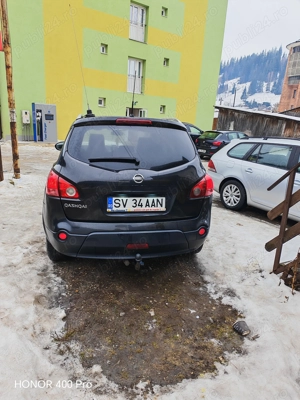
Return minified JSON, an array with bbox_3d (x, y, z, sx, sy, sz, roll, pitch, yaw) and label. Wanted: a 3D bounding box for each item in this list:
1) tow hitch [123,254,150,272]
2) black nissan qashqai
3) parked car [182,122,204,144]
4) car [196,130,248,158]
[{"bbox_3d":[-0.120,0.555,2.505,0.210,0.150,0.200,-1,16,-10],"label":"tow hitch"},{"bbox_3d":[-0.482,-0.499,4.503,1.810,1.645,4.480,-1,16,-10],"label":"black nissan qashqai"},{"bbox_3d":[1.980,-3.870,16.800,4.450,1.660,1.830,-8,19,-35],"label":"parked car"},{"bbox_3d":[4.280,-2.980,14.880,4.100,1.450,1.720,-8,19,-35],"label":"car"}]

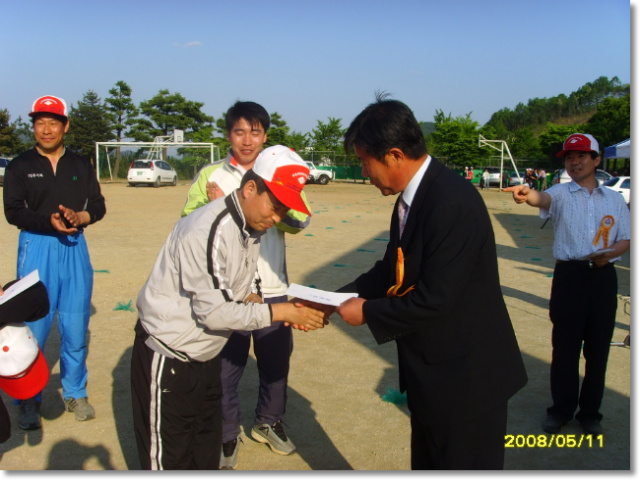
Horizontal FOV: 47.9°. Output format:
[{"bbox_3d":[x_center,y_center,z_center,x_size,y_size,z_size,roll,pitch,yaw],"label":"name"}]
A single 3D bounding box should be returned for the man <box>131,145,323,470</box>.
[{"bbox_3d":[-0.301,0.437,2.328,0.640,1.500,0.520,3,6,18],"label":"man"}]

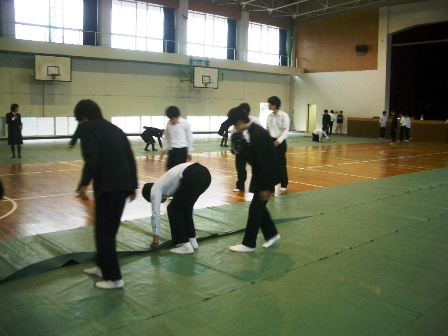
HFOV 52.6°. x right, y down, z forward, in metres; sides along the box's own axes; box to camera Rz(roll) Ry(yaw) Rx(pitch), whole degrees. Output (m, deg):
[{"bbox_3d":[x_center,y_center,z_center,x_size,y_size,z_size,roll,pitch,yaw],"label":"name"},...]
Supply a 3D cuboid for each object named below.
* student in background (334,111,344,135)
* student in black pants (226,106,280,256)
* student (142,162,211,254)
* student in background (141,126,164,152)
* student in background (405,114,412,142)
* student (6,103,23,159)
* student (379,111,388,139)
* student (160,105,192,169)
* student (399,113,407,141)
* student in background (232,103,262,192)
[{"bbox_3d":[7.662,-2.998,30.051,0.520,1.600,0.320,3,7,14],"label":"student in background"},{"bbox_3d":[0.308,0.120,4.731,0.620,1.490,0.500,0,7,-6],"label":"student in black pants"},{"bbox_3d":[-0.502,0.420,4.820,0.660,0.940,0.440,2,7,10],"label":"student"},{"bbox_3d":[-2.492,-1.018,15.900,0.830,0.870,0.450,1,7,0],"label":"student in background"},{"bbox_3d":[10.345,-2.260,25.400,0.550,1.580,0.450,1,7,-3],"label":"student in background"},{"bbox_3d":[-6.012,-1.059,13.000,0.470,1.580,0.330,-2,8,-25],"label":"student"},{"bbox_3d":[9.260,-2.485,26.300,0.480,1.640,0.320,3,8,14],"label":"student"},{"bbox_3d":[-0.784,-0.229,7.400,0.500,1.550,0.380,4,8,24],"label":"student"},{"bbox_3d":[9.812,-2.248,24.900,0.460,1.620,0.460,1,7,-3],"label":"student"},{"bbox_3d":[0.432,-0.376,8.319,0.500,1.596,0.480,-3,8,-30],"label":"student in background"}]

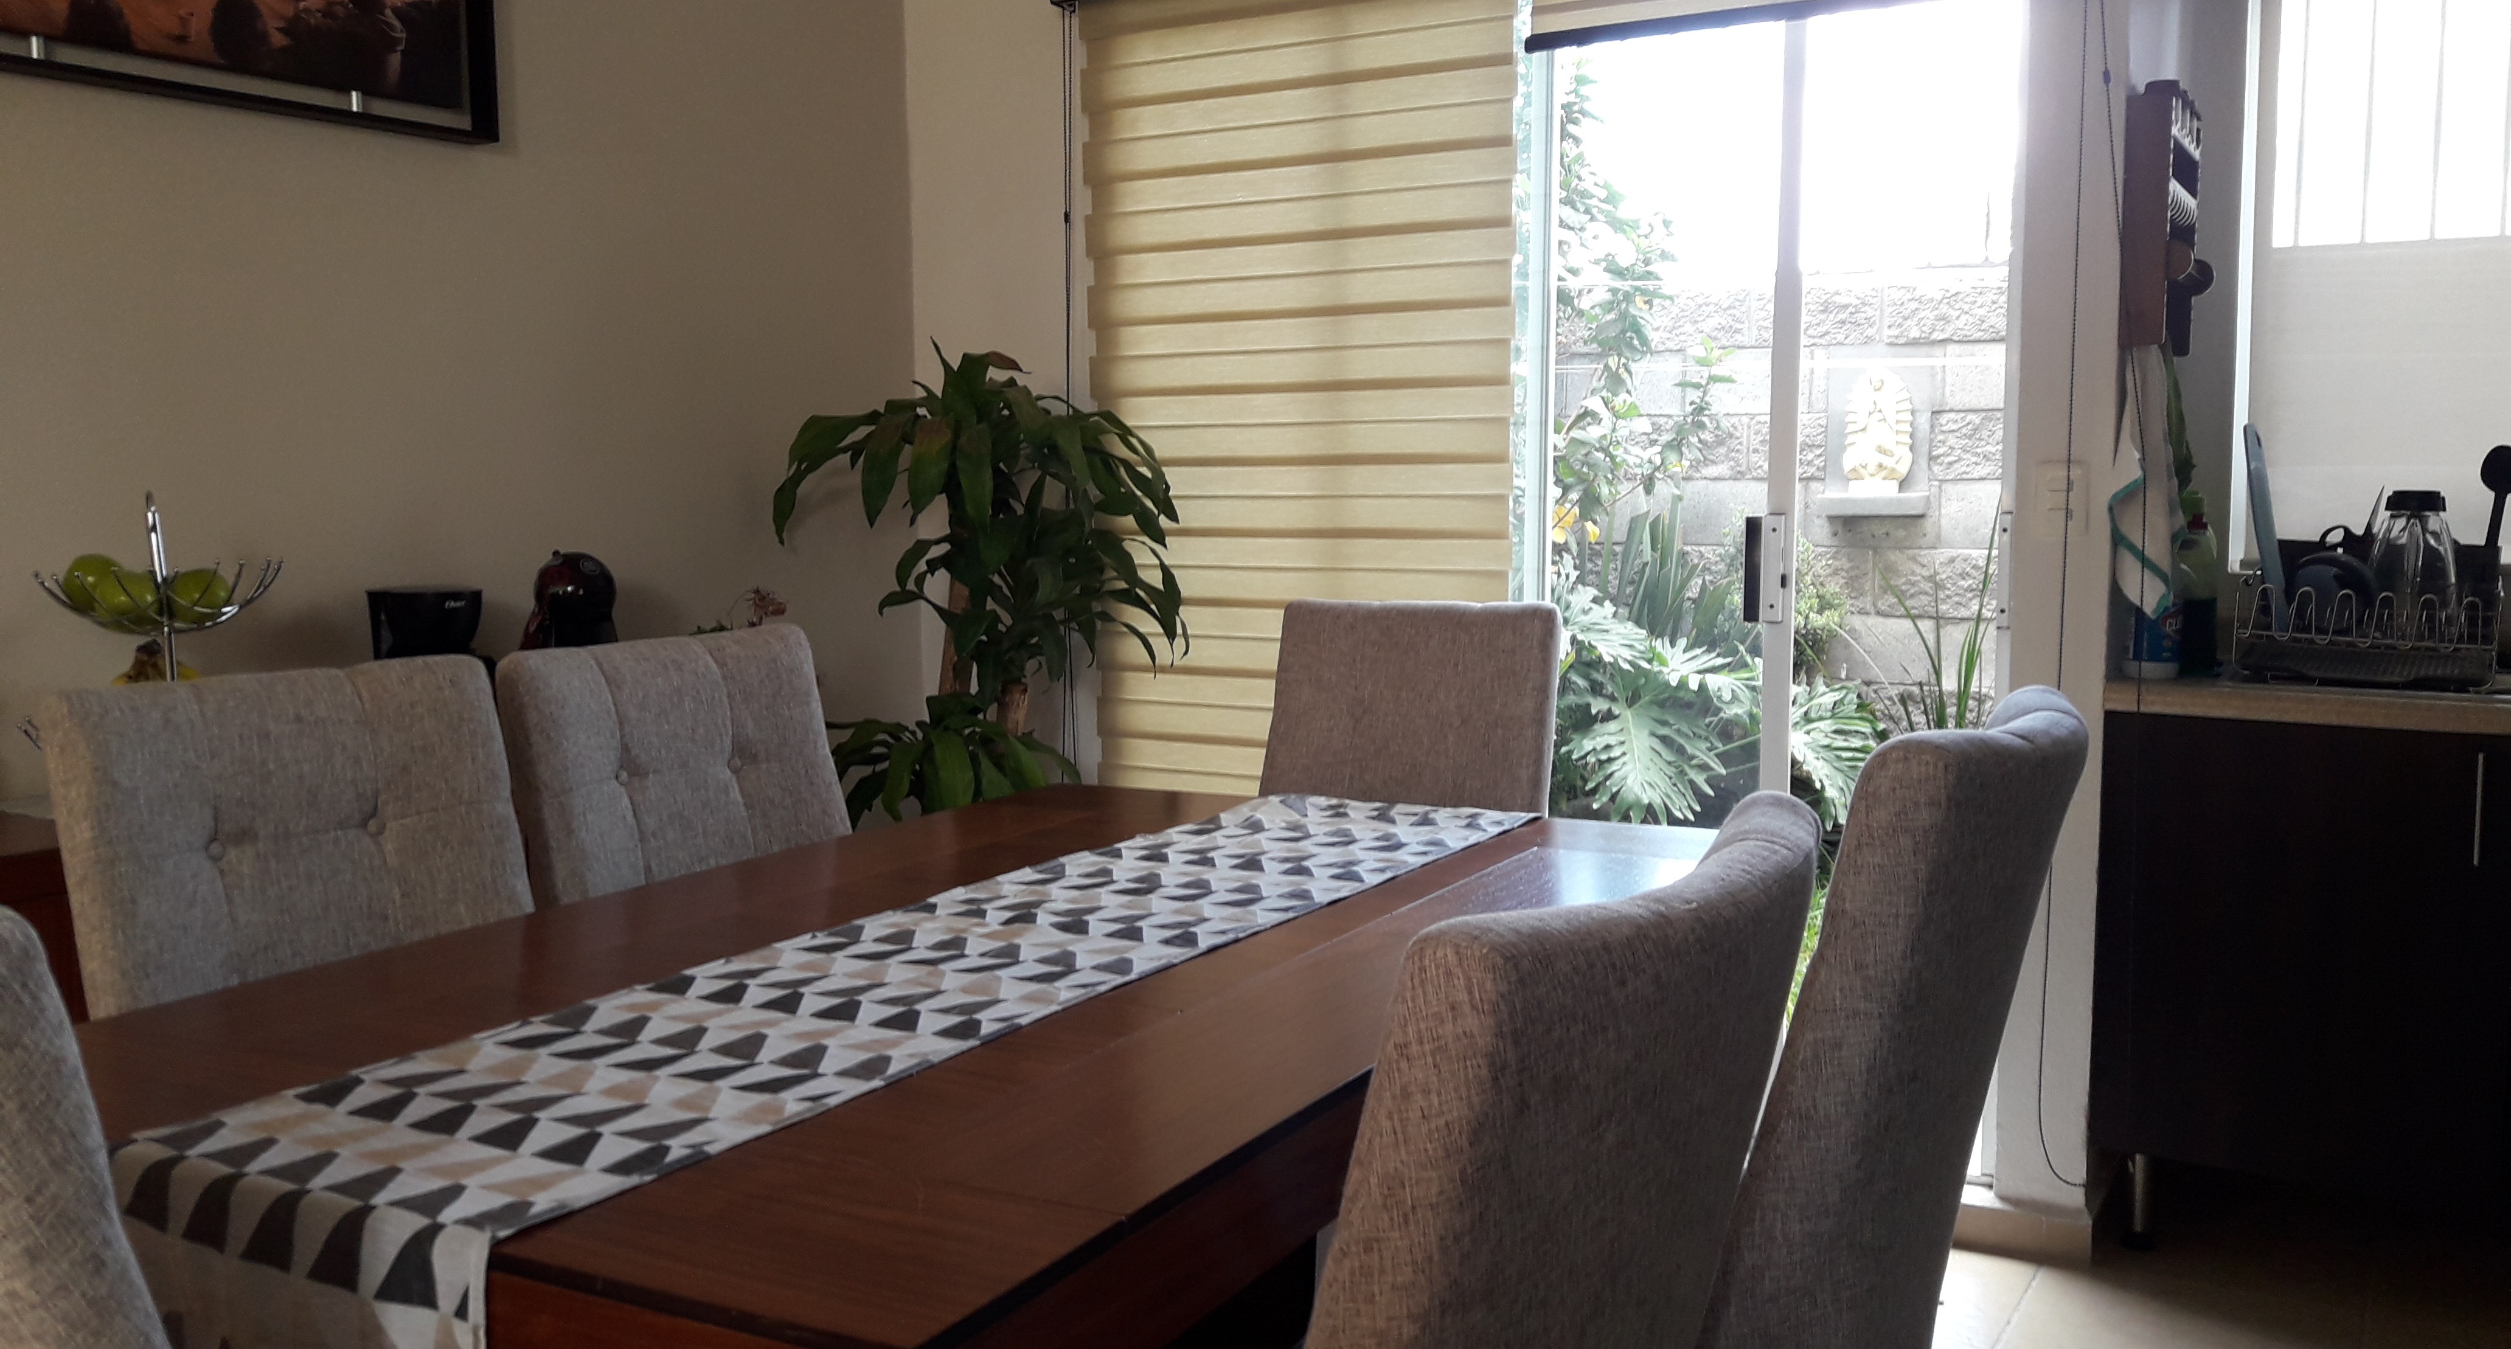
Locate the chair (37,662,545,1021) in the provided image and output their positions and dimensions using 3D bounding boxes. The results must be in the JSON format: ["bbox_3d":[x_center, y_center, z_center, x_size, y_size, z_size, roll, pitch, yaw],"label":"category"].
[{"bbox_3d":[-0.866,0.514,2.276,0.590,1.015,0.480,3,7,29],"label":"chair"}]

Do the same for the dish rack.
[{"bbox_3d":[1.730,-0.067,3.171,0.340,0.150,0.330,3,7,31],"label":"dish rack"}]

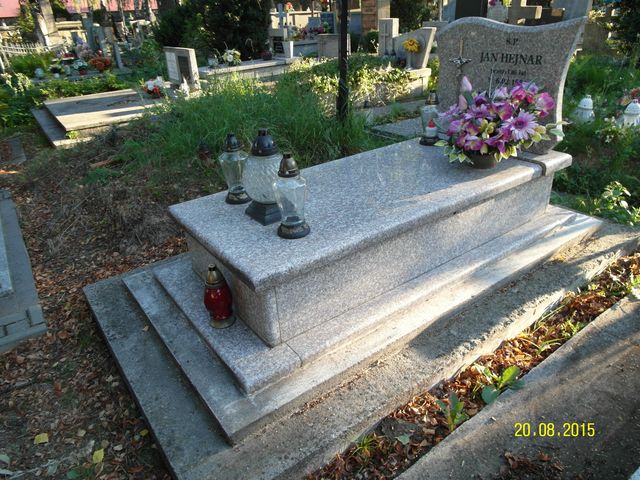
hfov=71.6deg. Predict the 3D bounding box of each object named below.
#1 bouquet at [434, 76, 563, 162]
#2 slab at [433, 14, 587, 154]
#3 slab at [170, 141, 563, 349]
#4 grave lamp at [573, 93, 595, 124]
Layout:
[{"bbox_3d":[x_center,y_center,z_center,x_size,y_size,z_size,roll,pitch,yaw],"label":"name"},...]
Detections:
[{"bbox_3d":[0.900,-0.628,2.338,0.413,0.413,0.624,-20,31,-30],"label":"bouquet"},{"bbox_3d":[1.017,-0.896,2.542,0.078,0.678,0.845,-20,31,-31],"label":"slab"},{"bbox_3d":[0.331,-0.157,2.289,1.911,0.328,0.849,-20,31,-30],"label":"slab"},{"bbox_3d":[2.629,-1.260,4.334,0.165,0.300,0.165,-20,31,-30],"label":"grave lamp"}]

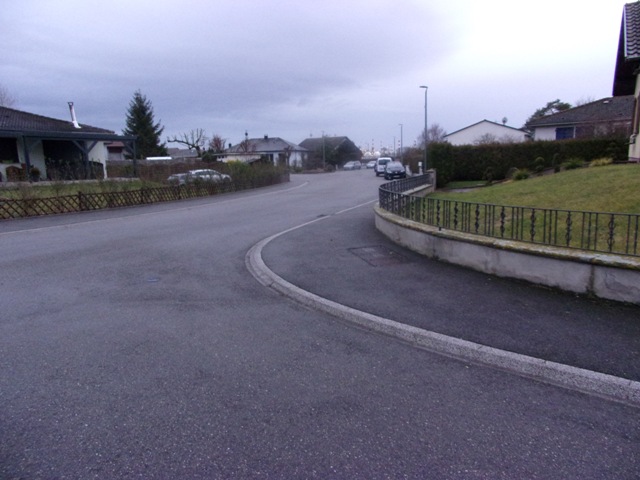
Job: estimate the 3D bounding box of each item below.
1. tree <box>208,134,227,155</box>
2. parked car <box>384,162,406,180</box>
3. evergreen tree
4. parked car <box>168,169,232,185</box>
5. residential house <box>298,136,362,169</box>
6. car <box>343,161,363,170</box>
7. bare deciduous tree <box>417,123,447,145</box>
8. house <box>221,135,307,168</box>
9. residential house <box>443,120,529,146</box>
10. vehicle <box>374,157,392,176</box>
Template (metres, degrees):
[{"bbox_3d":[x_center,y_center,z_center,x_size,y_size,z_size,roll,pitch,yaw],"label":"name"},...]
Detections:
[{"bbox_3d":[-13.081,-11.032,58.985,2.400,5.000,2.400,0,10,0],"label":"tree"},{"bbox_3d":[6.420,-5.924,39.567,1.760,1.470,4.100,1,10,6],"label":"parked car"},{"bbox_3d":[-17.426,-10.482,45.893,4.300,8.500,4.300,0,10,0],"label":"evergreen tree"},{"bbox_3d":[-9.056,-4.510,34.735,4.400,1.460,1.780,-3,10,-17],"label":"parked car"},{"bbox_3d":[1.787,-14.726,78.645,9.000,5.500,8.800,6,11,31],"label":"residential house"},{"bbox_3d":[5.100,-11.513,72.090,1.760,1.480,4.200,4,10,23],"label":"car"},{"bbox_3d":[13.258,-10.856,54.958,3.500,6.000,3.500,0,10,0],"label":"bare deciduous tree"},{"bbox_3d":[-8.310,-13.258,71.794,11.500,4.900,8.200,3,10,17],"label":"house"},{"bbox_3d":[18.001,-9.604,49.085,8.600,5.200,9.000,5,11,29],"label":"residential house"},{"bbox_3d":[6.450,-7.298,46.434,1.750,1.840,4.200,1,10,6],"label":"vehicle"}]

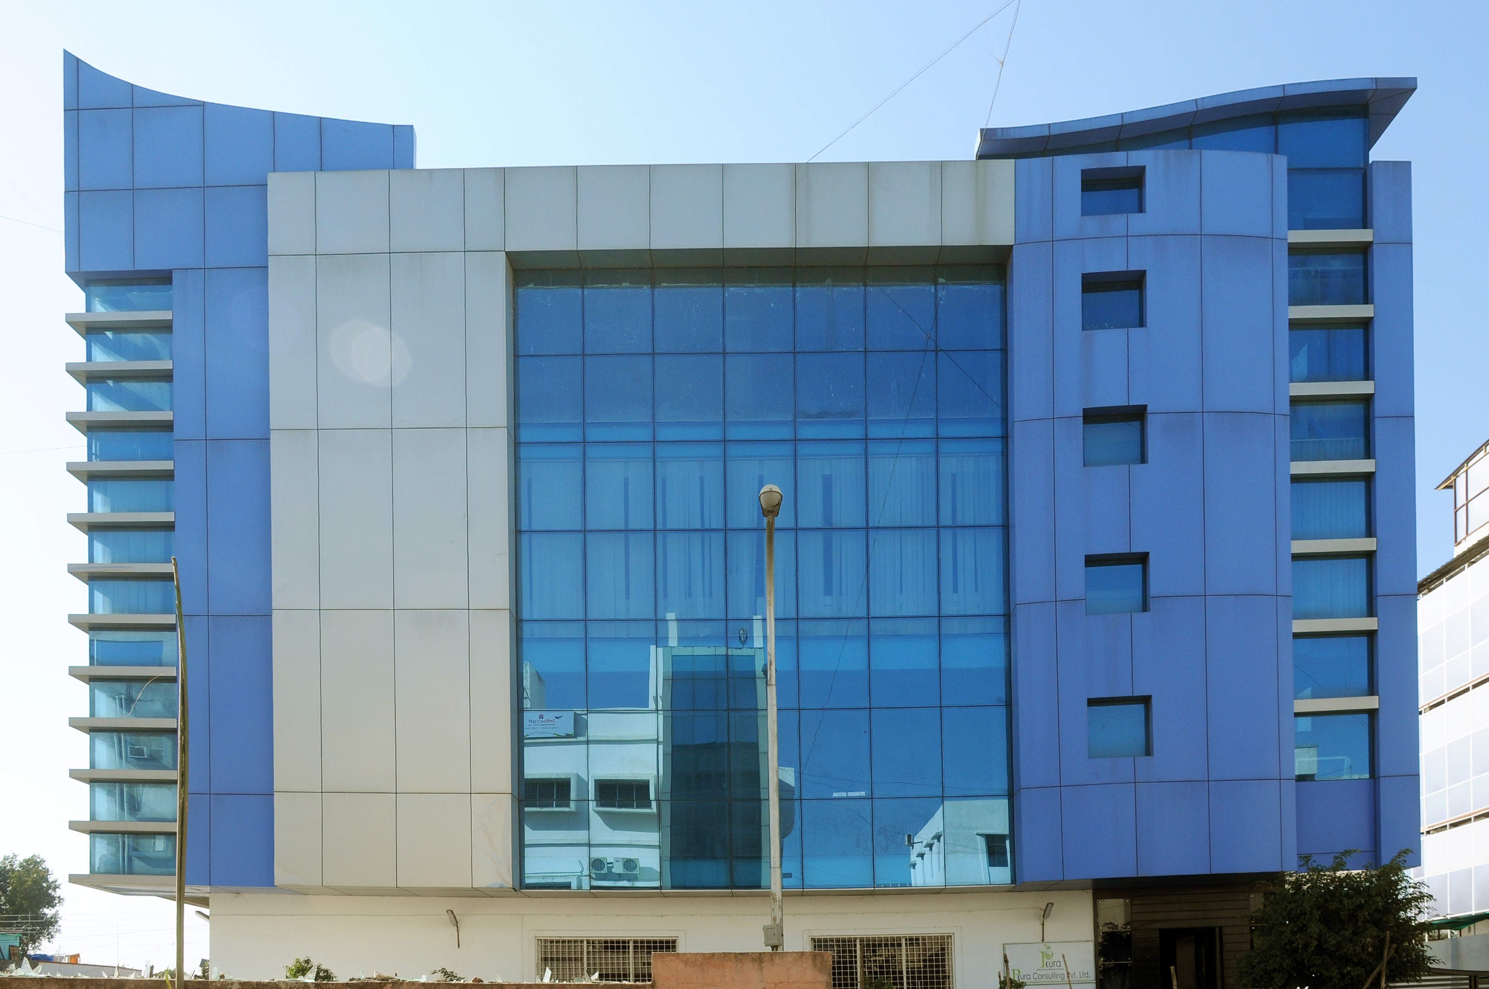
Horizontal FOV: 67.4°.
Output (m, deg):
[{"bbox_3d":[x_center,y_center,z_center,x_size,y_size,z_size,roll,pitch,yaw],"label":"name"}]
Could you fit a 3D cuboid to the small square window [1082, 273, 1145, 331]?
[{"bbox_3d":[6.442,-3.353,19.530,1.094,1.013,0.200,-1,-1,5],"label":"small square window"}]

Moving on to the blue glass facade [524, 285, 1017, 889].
[{"bbox_3d":[0.363,1.539,20.500,9.132,11.389,0.300,-1,0,1],"label":"blue glass facade"}]

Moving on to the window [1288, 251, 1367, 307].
[{"bbox_3d":[10.529,-3.909,20.150,1.446,1.069,0.200,-1,0,1],"label":"window"}]

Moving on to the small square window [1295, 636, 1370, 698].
[{"bbox_3d":[10.613,3.110,20.150,1.404,1.194,0.200,-1,0,1],"label":"small square window"}]

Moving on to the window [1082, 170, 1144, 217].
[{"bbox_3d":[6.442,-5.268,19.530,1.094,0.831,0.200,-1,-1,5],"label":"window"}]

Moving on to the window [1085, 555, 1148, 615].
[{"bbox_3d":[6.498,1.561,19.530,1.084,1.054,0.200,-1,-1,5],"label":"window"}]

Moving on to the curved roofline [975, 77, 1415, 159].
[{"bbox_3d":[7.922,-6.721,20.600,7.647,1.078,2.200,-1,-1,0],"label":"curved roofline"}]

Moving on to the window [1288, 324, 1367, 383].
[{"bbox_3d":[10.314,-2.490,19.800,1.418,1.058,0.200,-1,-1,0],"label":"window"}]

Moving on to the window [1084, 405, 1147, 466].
[{"bbox_3d":[6.602,-1.036,19.875,1.115,1.053,0.250,-1,0,5],"label":"window"}]

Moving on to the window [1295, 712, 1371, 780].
[{"bbox_3d":[10.634,4.550,20.150,1.362,1.215,0.200,-1,0,1],"label":"window"}]

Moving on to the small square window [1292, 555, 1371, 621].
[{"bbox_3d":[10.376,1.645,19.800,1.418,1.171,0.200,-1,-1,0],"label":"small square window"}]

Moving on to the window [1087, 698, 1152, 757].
[{"bbox_3d":[6.685,4.156,19.875,1.115,1.074,0.250,-1,0,5],"label":"window"}]

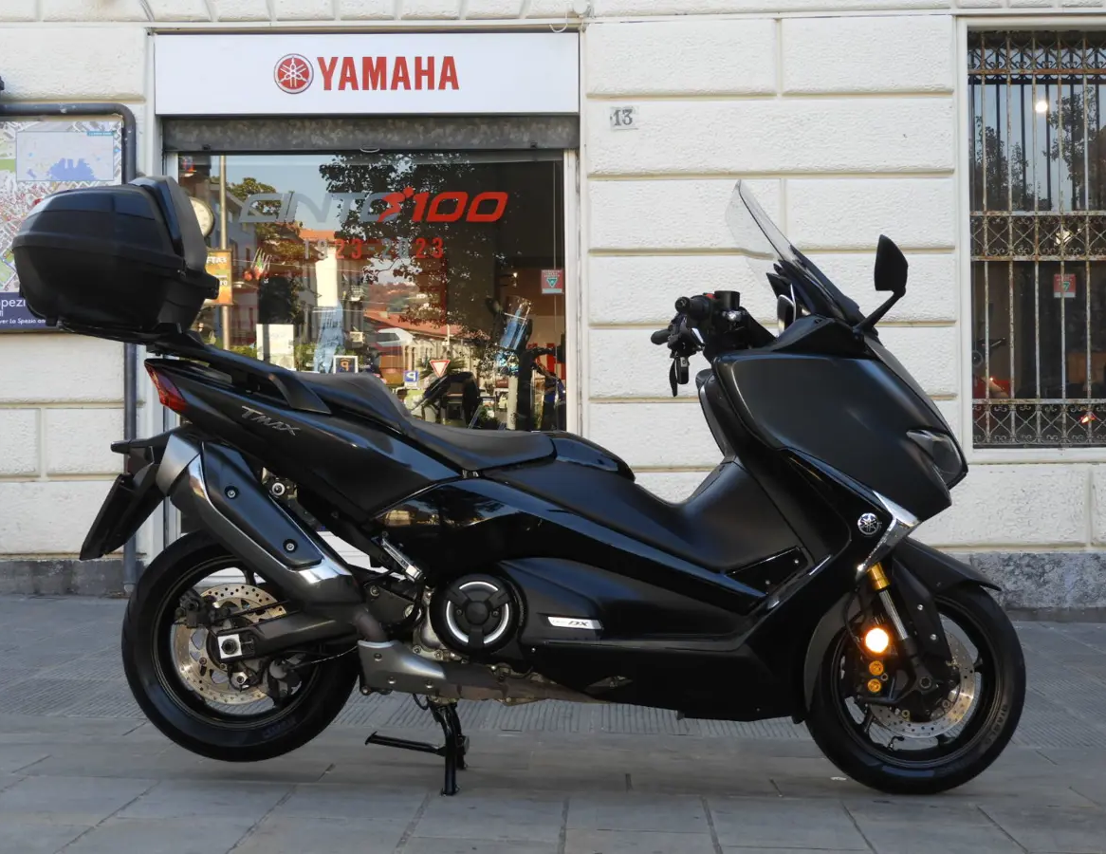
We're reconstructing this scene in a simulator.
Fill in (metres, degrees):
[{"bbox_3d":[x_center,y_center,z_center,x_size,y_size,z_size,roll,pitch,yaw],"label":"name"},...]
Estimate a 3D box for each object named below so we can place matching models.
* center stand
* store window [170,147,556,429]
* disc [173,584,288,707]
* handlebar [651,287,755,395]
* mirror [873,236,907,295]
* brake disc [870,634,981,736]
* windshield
[{"bbox_3d":[-0.335,0.735,4.290,0.250,0.225,0.370,2,-1,1],"label":"center stand"},{"bbox_3d":[-1.012,-0.476,10.150,2.180,2.120,0.100,0,-1,0],"label":"store window"},{"bbox_3d":[-0.740,0.507,4.220,0.282,0.282,0.020,2,-1,1],"label":"disc"},{"bbox_3d":[0.345,-0.190,4.290,0.210,0.230,0.700,2,-1,0],"label":"handlebar"},{"bbox_3d":[0.744,-0.356,3.980,0.075,0.130,0.165,2,-2,15],"label":"mirror"},{"bbox_3d":[0.847,0.588,4.190,0.270,0.270,0.020,2,-1,-2],"label":"brake disc"},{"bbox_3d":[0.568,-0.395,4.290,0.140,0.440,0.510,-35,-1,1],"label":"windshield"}]

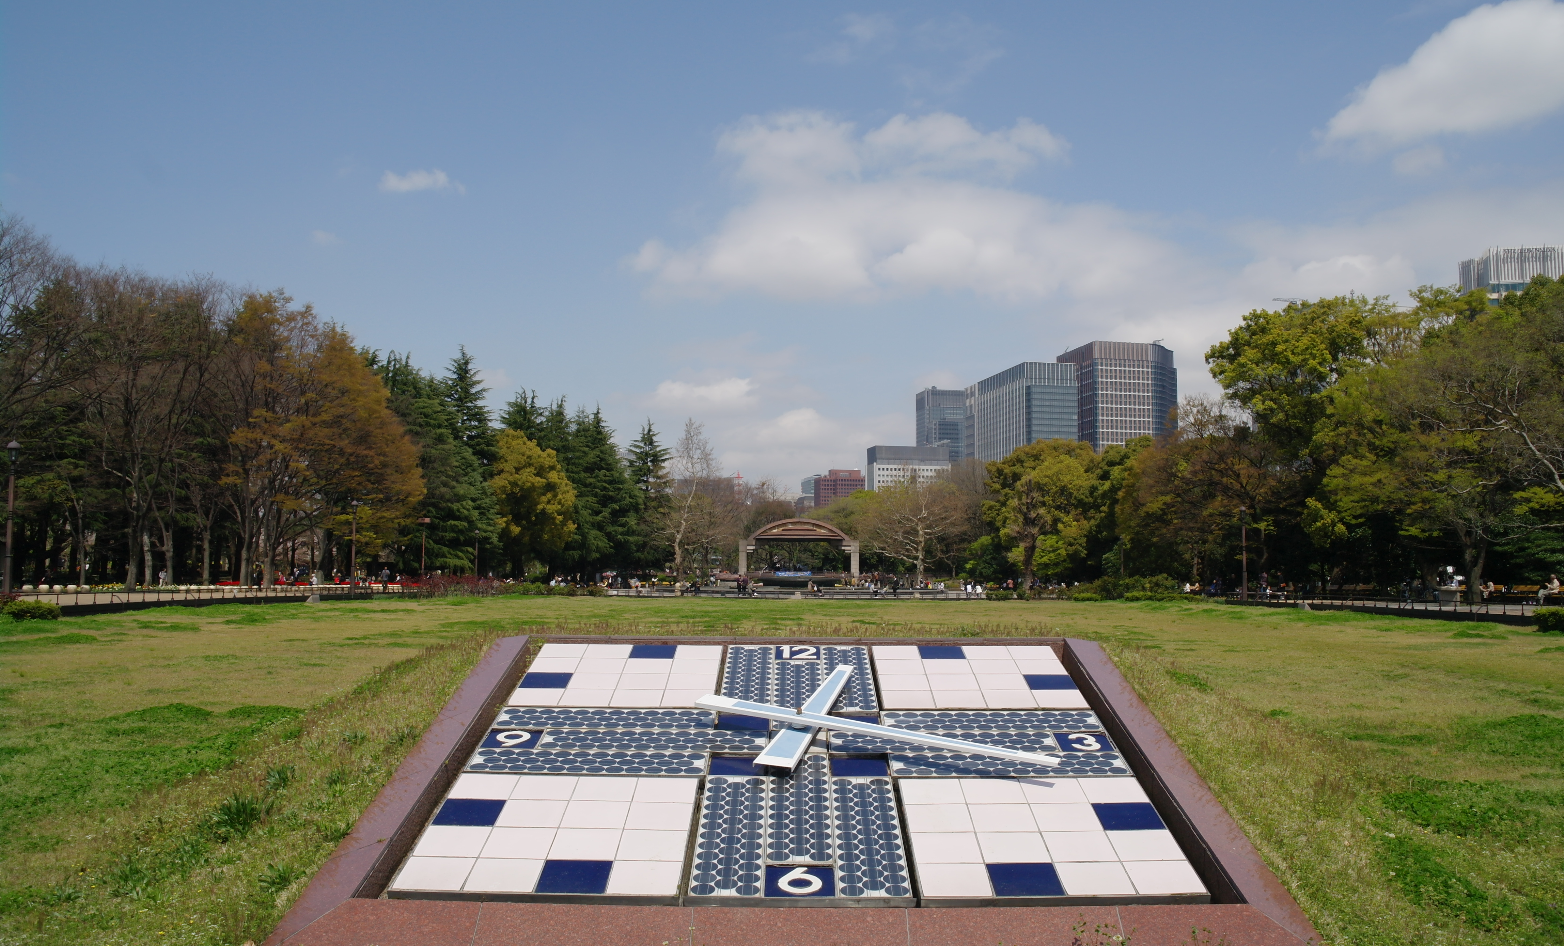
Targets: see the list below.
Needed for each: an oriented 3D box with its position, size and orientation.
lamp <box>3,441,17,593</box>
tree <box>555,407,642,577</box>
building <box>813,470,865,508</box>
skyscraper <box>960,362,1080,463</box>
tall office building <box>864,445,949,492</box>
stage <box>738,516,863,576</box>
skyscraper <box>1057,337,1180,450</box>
[{"bbox_3d":[-26.190,1.641,39.777,0.500,5.500,0.500,0,-5,0],"label":"lamp"},{"bbox_3d":[-23.533,2.765,149.083,11.000,22.642,11.000,0,-5,0],"label":"tree"},{"bbox_3d":[63.343,52.676,1275.829,50.000,107.700,34.000,1,-5,-11],"label":"building"},{"bbox_3d":[181.918,-0.406,865.289,41.000,147.000,93.000,1,-5,-11],"label":"skyscraper"},{"bbox_3d":[113.595,33.035,1048.366,68.000,110.000,31.000,1,-5,-11],"label":"tall office building"},{"bbox_3d":[2.481,11.518,174.119,17.367,9.051,9.500,0,-5,0],"label":"stage"},{"bbox_3d":[263.334,-9.122,893.840,82.000,169.000,66.000,1,-5,-11],"label":"skyscraper"}]

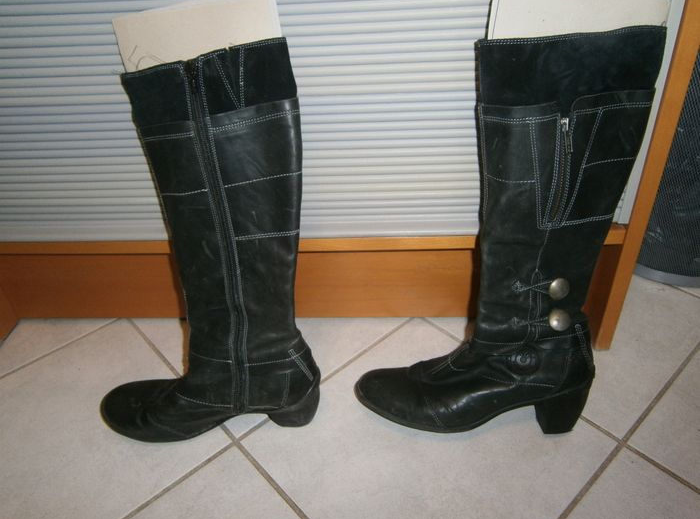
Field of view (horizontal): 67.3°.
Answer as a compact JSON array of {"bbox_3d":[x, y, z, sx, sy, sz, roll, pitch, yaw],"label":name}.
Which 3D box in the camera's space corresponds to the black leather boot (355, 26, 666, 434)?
[{"bbox_3d":[0.130,-0.006,0.526,0.264,0.416,0.116,0,32,5],"label":"black leather boot"}]

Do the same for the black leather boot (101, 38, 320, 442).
[{"bbox_3d":[-0.178,0.004,0.534,0.270,0.418,0.116,-1,32,3],"label":"black leather boot"}]

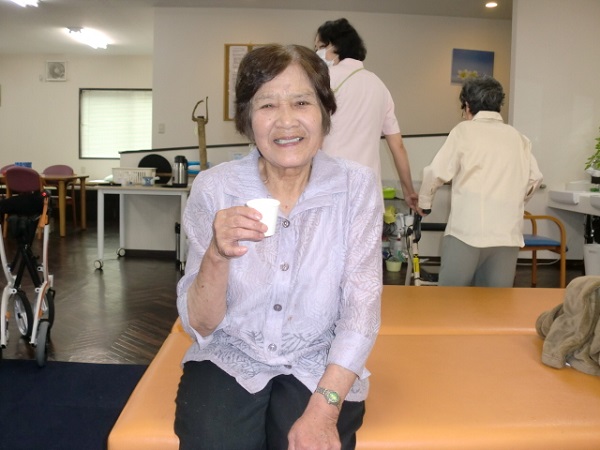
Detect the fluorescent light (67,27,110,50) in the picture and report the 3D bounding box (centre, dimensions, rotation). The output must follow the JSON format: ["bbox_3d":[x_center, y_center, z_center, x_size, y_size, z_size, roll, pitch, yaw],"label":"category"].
[{"bbox_3d":[-2.806,-2.475,8.050,0.240,0.110,1.240,1,5,-2],"label":"fluorescent light"}]

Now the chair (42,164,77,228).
[{"bbox_3d":[-3.292,-0.352,8.280,0.530,0.820,0.550,1,6,-10],"label":"chair"}]

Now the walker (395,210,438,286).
[{"bbox_3d":[0.820,0.265,3.250,0.540,0.780,0.600,1,5,-5],"label":"walker"}]

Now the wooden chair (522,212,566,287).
[{"bbox_3d":[1.680,0.142,4.680,0.570,0.790,0.550,2,5,0],"label":"wooden chair"}]

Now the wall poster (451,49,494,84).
[{"bbox_3d":[1.956,-1.767,6.850,0.475,0.410,0.030,4,5,0],"label":"wall poster"}]

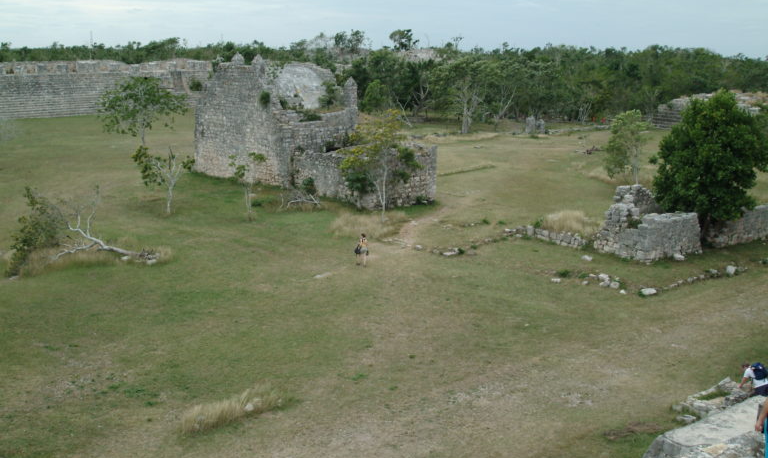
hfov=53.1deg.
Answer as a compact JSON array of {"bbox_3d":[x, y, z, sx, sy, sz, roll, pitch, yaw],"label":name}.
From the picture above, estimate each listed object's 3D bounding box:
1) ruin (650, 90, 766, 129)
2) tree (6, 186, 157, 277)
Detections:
[{"bbox_3d":[46.067,-16.689,106.454,15.000,5.000,14.000,13,18,43],"label":"ruin"},{"bbox_3d":[-14.401,0.152,37.327,6.900,3.200,4.200,-3,14,-14],"label":"tree"}]

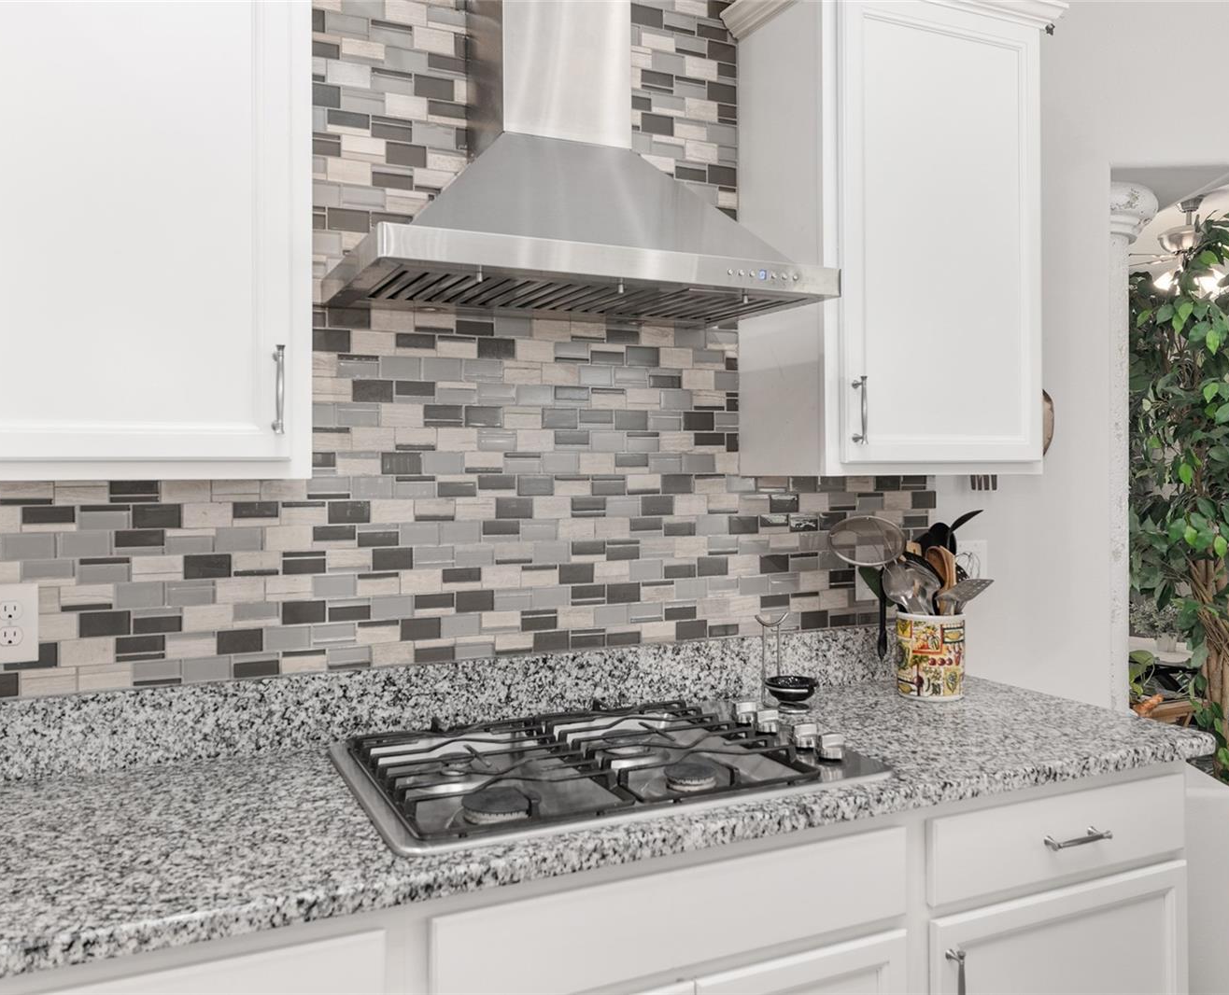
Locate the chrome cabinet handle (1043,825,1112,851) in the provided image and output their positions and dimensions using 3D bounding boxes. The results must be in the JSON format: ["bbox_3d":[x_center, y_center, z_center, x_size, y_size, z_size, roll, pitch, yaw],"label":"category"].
[{"bbox_3d":[0.735,0.542,1.644,0.122,0.016,0.033,-1,1,-25],"label":"chrome cabinet handle"}]

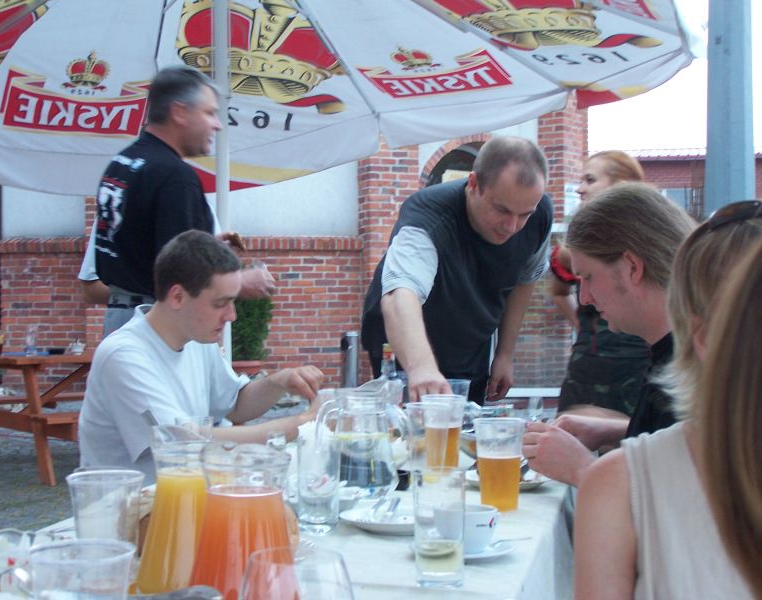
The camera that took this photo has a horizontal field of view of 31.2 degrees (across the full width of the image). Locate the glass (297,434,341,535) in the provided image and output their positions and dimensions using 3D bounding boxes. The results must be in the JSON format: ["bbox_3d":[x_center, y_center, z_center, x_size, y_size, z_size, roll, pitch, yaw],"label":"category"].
[{"bbox_3d":[-0.093,0.279,2.062,0.066,0.140,0.066,0,2,0],"label":"glass"}]

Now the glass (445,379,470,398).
[{"bbox_3d":[0.151,0.246,2.936,0.086,0.142,0.086,0,2,0],"label":"glass"}]

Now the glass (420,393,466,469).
[{"bbox_3d":[0.118,0.258,2.617,0.087,0.142,0.087,0,2,0],"label":"glass"}]

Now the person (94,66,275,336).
[{"bbox_3d":[-0.563,0.210,3.880,0.480,1.740,0.520,-1,2,-25],"label":"person"}]

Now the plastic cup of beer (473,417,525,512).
[{"bbox_3d":[0.196,0.270,2.254,0.086,0.142,0.086,0,2,0],"label":"plastic cup of beer"}]

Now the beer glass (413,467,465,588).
[{"bbox_3d":[0.074,0.288,1.733,0.066,0.143,0.066,0,2,0],"label":"beer glass"}]

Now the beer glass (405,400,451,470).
[{"bbox_3d":[0.086,0.262,2.495,0.085,0.142,0.085,0,2,0],"label":"beer glass"}]

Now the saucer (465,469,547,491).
[{"bbox_3d":[0.224,0.323,2.448,0.152,0.022,0.152,0,2,0],"label":"saucer"}]

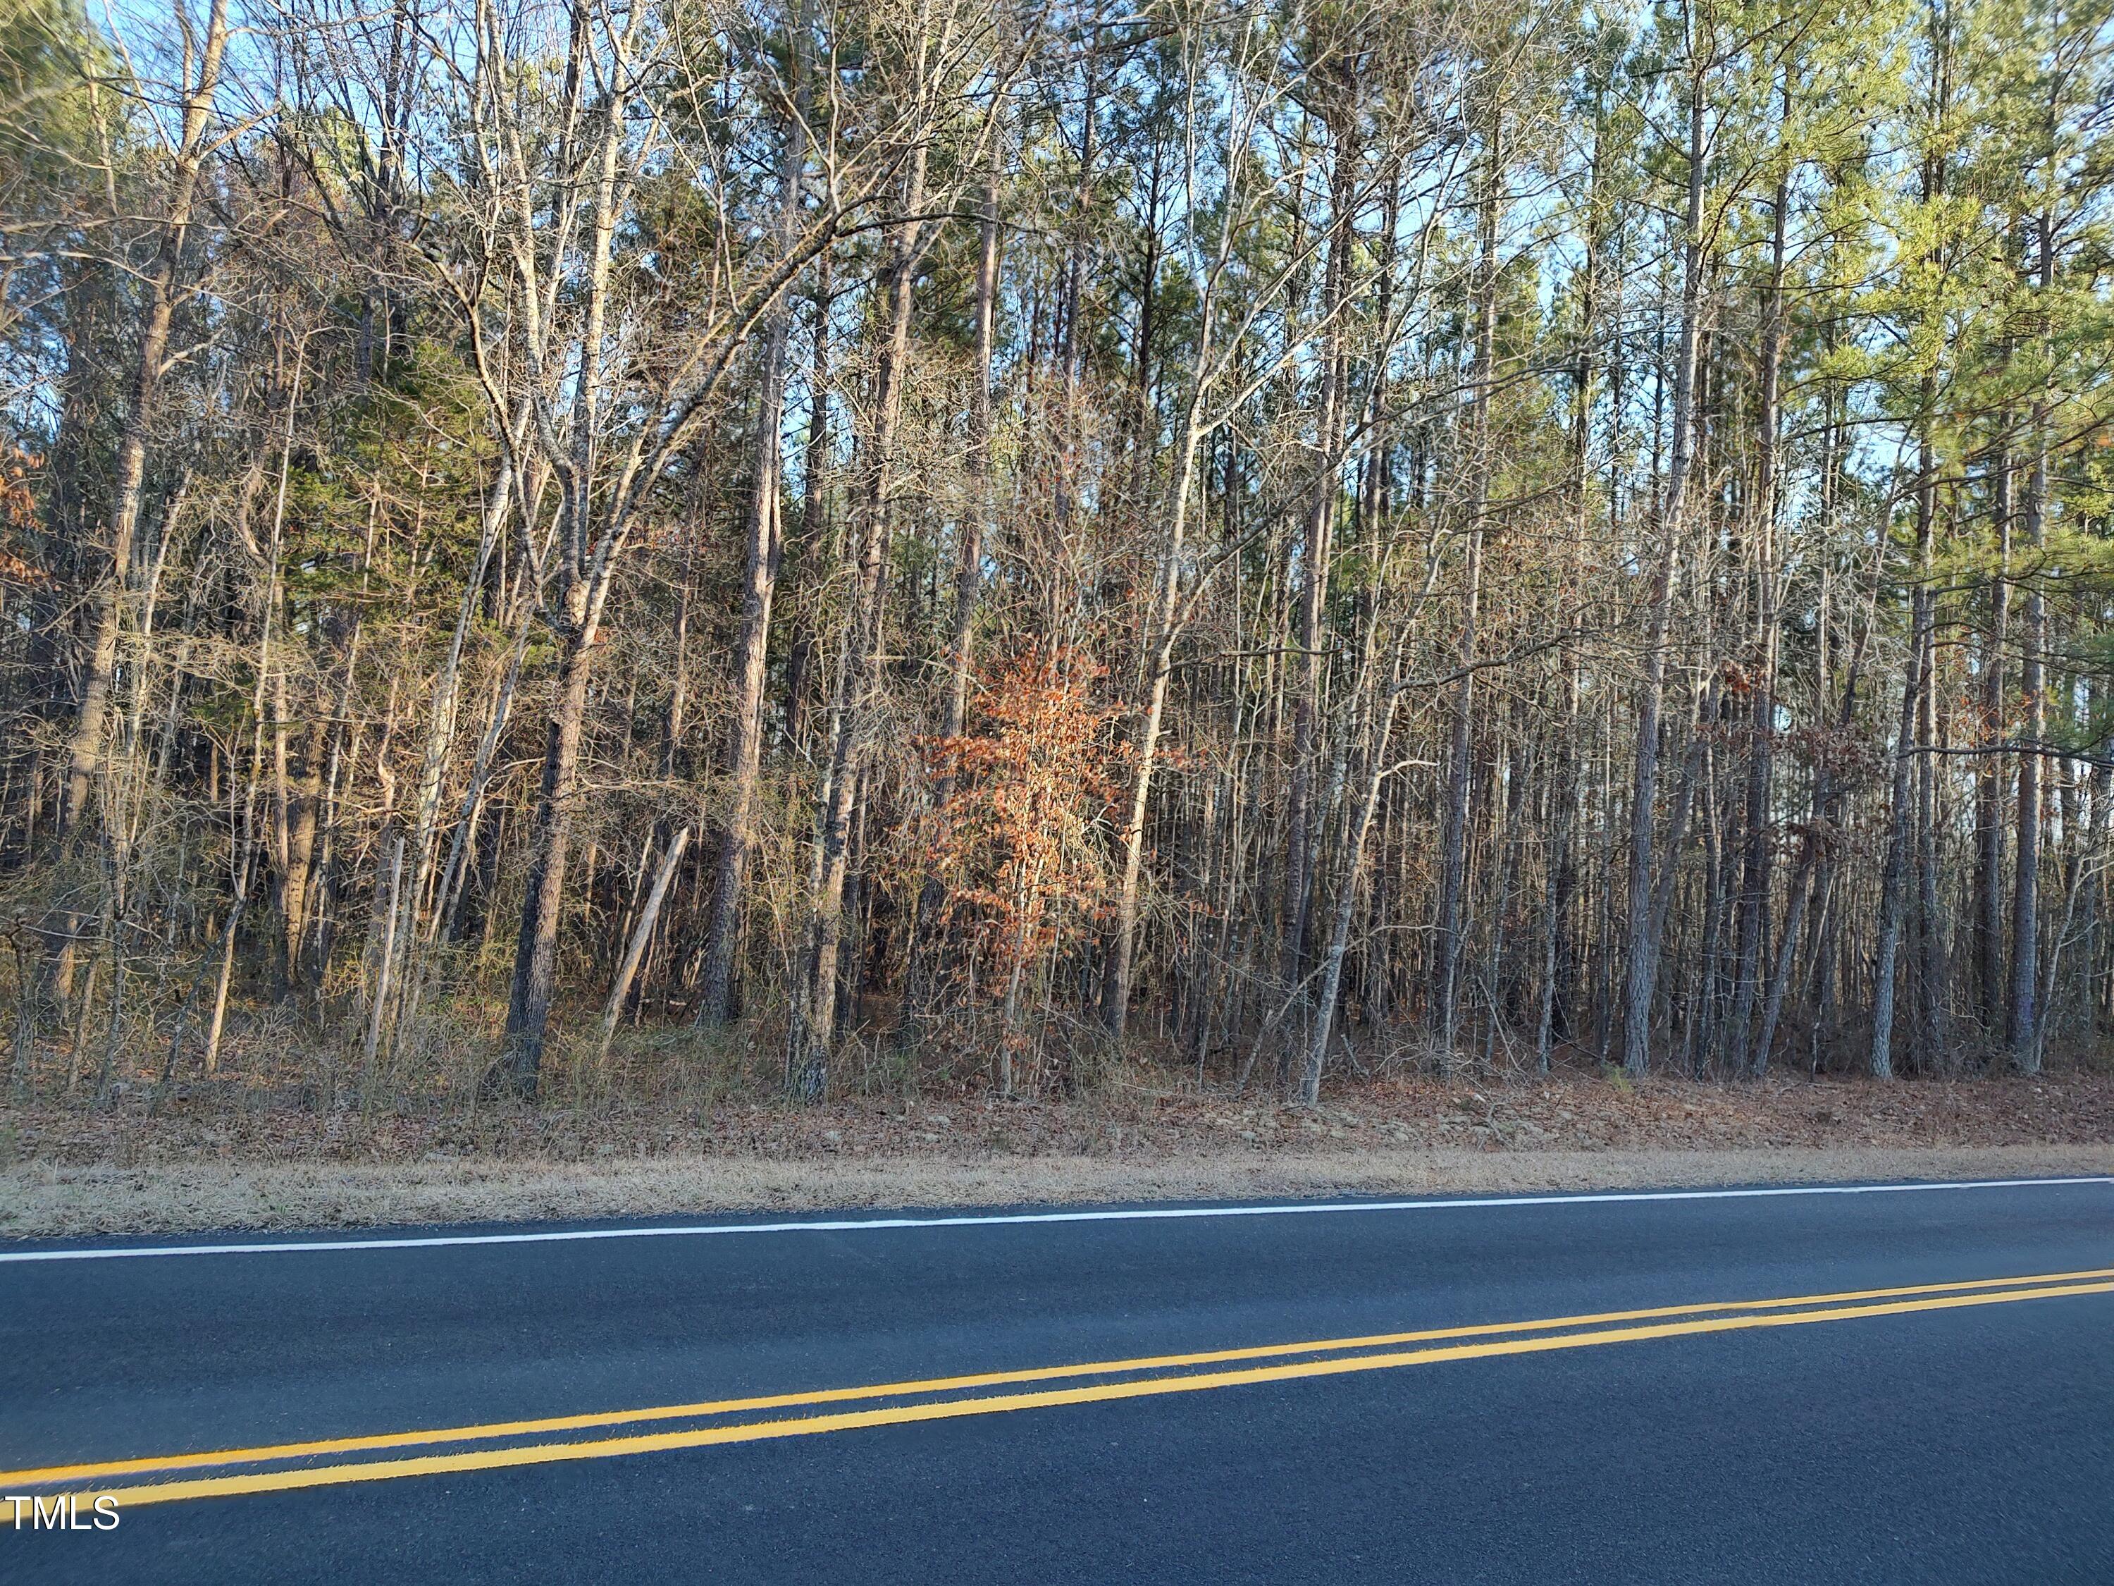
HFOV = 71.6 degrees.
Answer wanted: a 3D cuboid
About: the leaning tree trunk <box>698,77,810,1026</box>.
[{"bbox_3d":[-3.412,-2.947,16.957,0.370,11.140,0.370,5,-5,-12],"label":"leaning tree trunk"}]

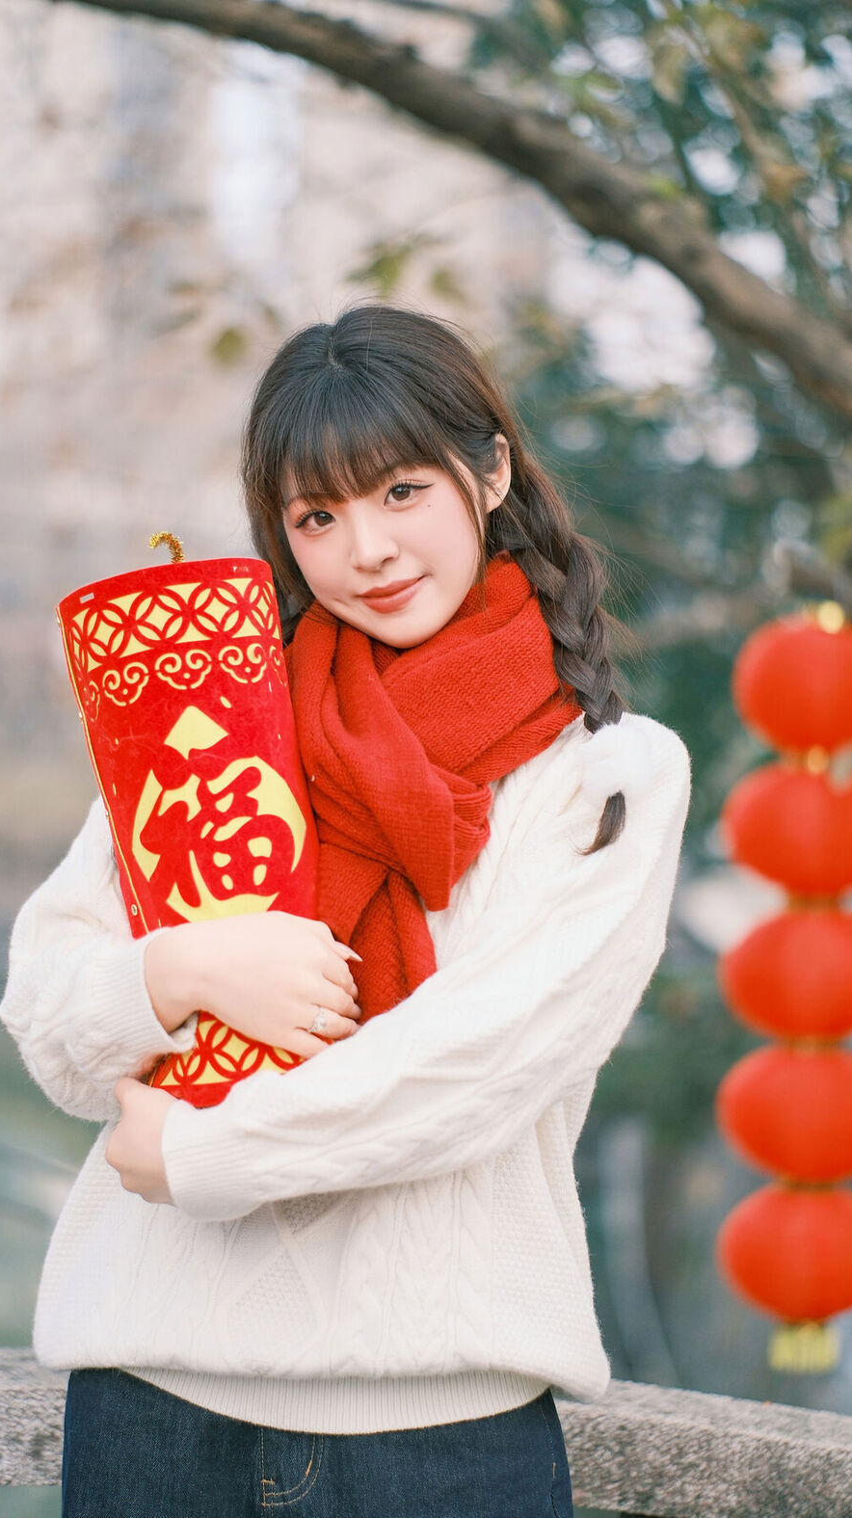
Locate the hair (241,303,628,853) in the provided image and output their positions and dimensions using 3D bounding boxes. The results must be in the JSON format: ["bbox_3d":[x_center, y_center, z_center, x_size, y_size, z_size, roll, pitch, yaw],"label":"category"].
[{"bbox_3d":[0.008,-0.128,2.230,0.240,0.390,0.235,-10,1,14],"label":"hair"}]

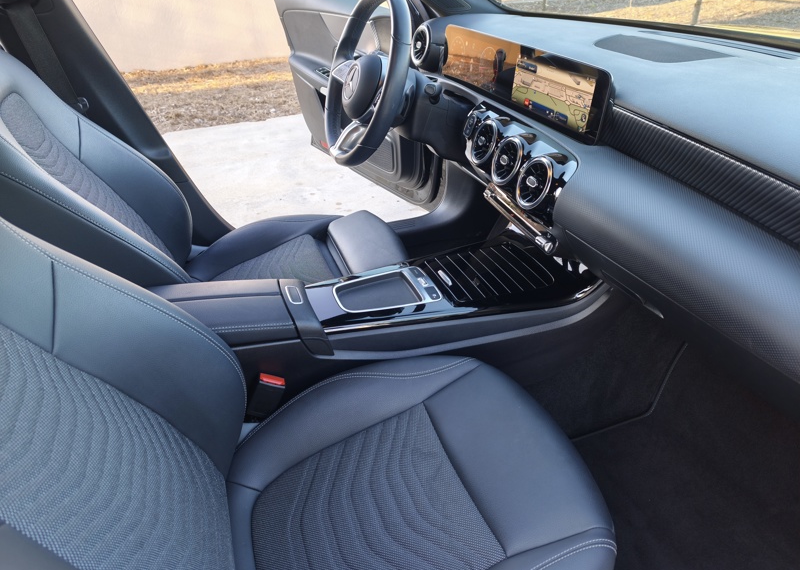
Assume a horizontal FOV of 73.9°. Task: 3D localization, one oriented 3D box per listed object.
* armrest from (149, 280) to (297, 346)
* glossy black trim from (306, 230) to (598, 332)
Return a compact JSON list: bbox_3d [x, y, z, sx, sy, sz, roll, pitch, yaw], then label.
[{"bbox_3d":[-0.335,0.059,0.890,0.290,0.055,0.165,-4,32,-22],"label":"armrest"},{"bbox_3d":[0.098,-0.018,1.038,0.540,0.060,0.275,-11,34,-18],"label":"glossy black trim"}]

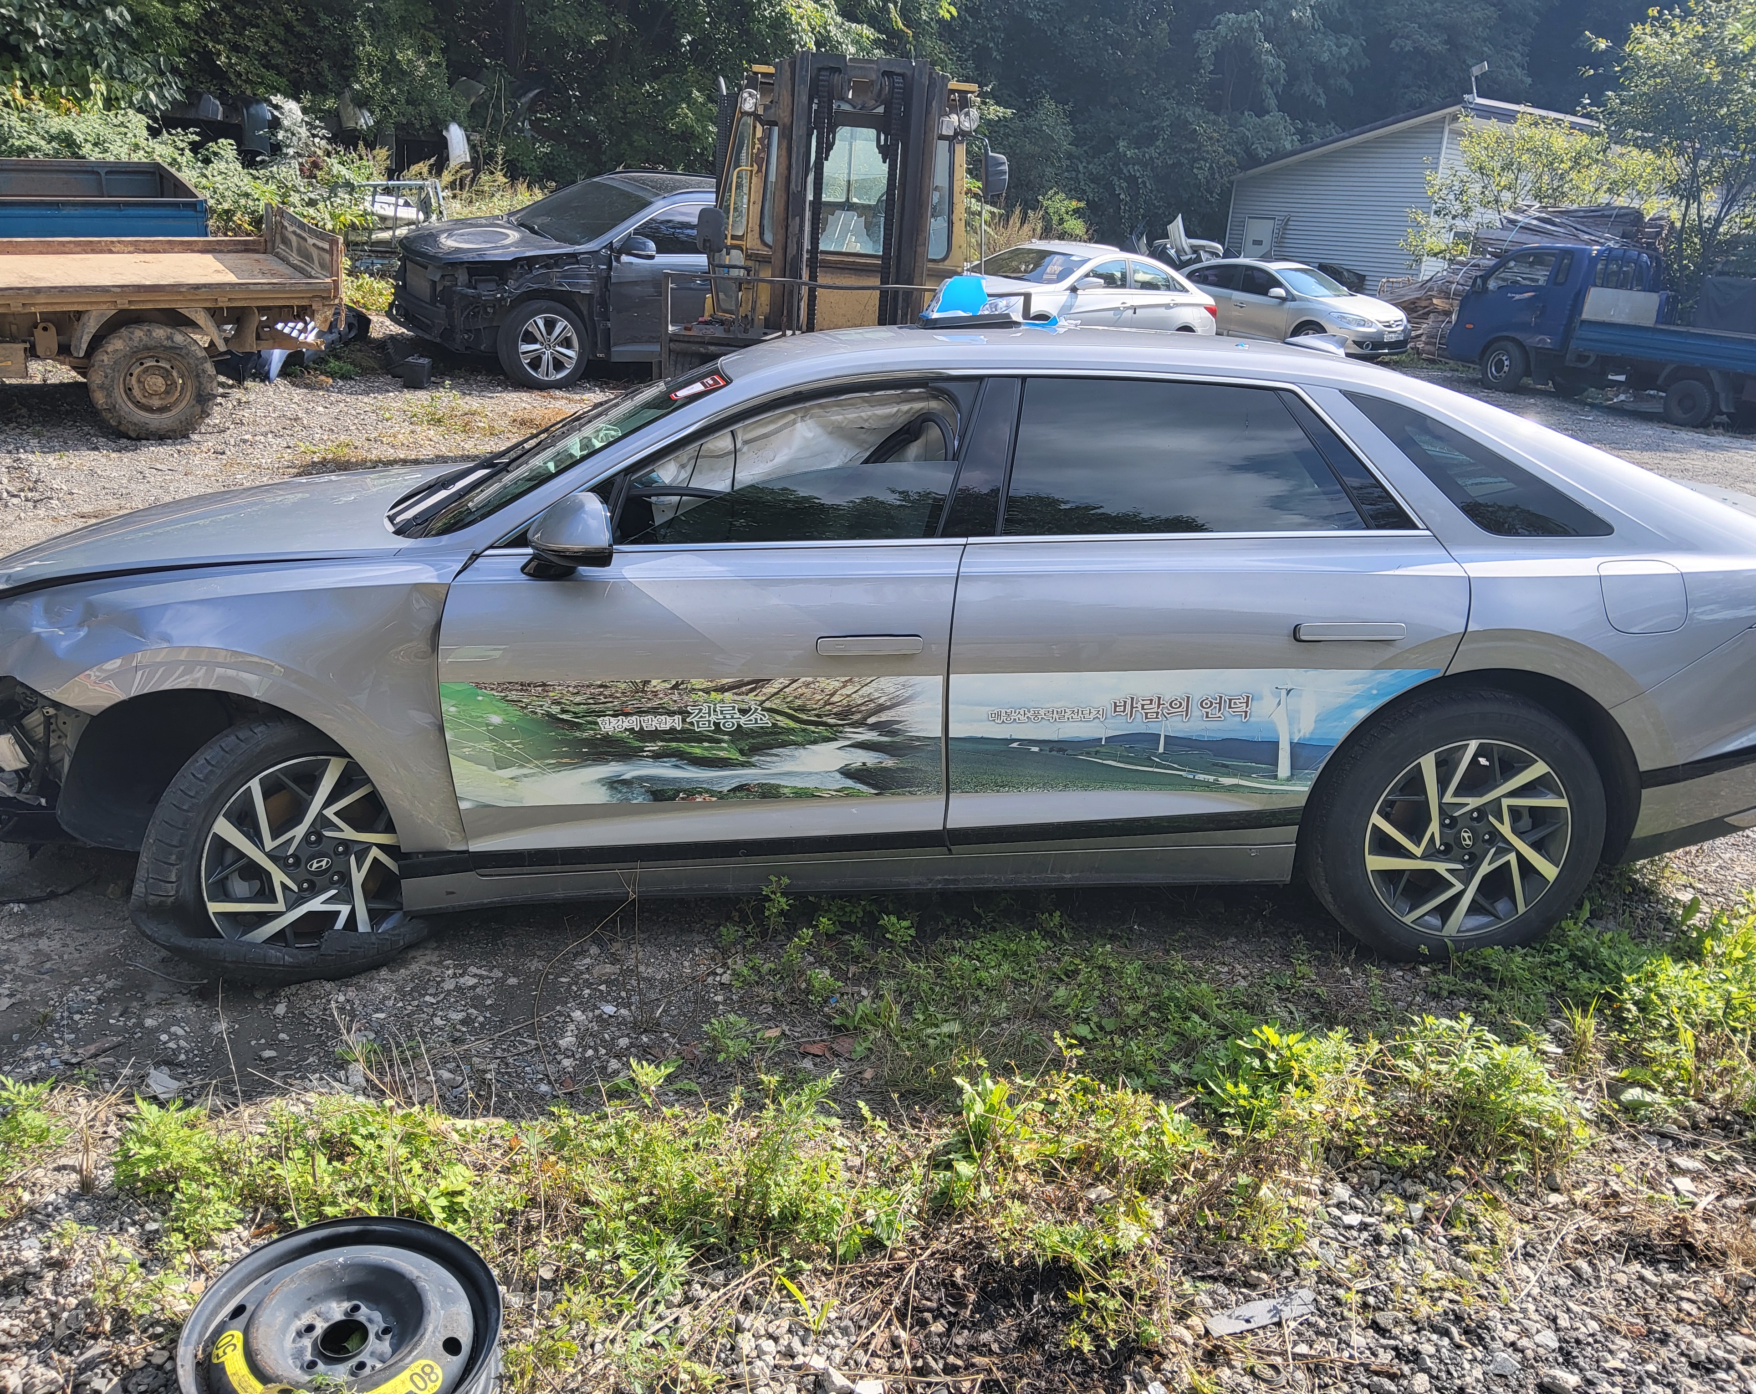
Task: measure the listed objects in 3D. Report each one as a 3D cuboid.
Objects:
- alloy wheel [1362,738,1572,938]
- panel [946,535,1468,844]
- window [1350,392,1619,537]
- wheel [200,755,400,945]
[{"bbox_3d":[1.378,0.307,3.355,0.490,0.490,0.200,-2,17,-3],"label":"alloy wheel"},{"bbox_3d":[0.743,-0.018,3.183,1.165,0.710,0.150,-2,15,-3],"label":"panel"},{"bbox_3d":[1.381,-0.543,3.210,0.640,0.350,0.080,-2,-5,-3],"label":"window"},{"bbox_3d":[-1.311,0.370,3.220,0.490,0.490,0.200,-8,9,-35],"label":"wheel"}]

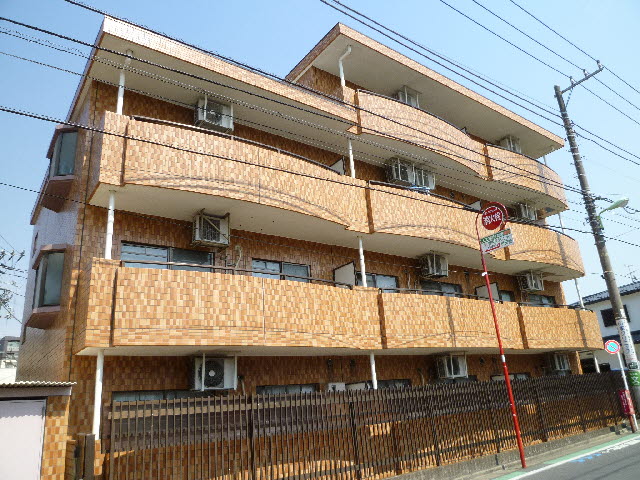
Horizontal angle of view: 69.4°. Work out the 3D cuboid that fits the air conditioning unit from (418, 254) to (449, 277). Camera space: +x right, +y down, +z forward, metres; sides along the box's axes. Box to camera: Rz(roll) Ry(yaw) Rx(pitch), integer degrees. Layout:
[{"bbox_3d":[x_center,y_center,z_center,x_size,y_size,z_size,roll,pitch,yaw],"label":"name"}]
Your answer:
[{"bbox_3d":[3.137,0.755,12.745,0.750,0.540,0.290,9,-23,-35],"label":"air conditioning unit"}]

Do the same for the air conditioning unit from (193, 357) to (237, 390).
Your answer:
[{"bbox_3d":[-1.903,2.384,8.222,0.765,0.530,0.280,9,-23,-35],"label":"air conditioning unit"}]

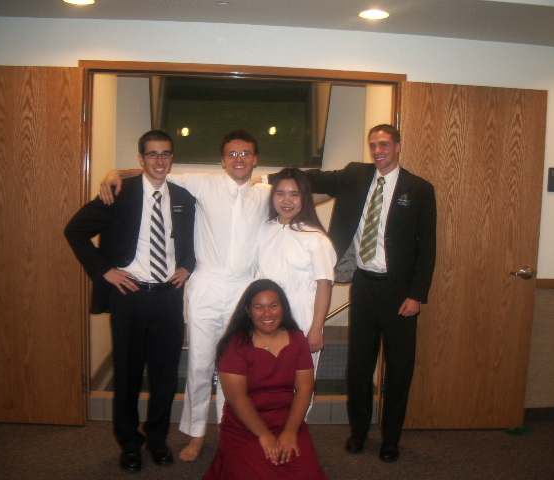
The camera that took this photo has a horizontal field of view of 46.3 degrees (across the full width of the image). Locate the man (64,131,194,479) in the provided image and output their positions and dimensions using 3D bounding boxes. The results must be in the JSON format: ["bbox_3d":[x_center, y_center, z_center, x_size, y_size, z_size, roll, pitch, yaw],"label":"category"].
[{"bbox_3d":[-0.785,0.308,3.446,0.680,1.770,0.420,0,6,-20],"label":"man"}]

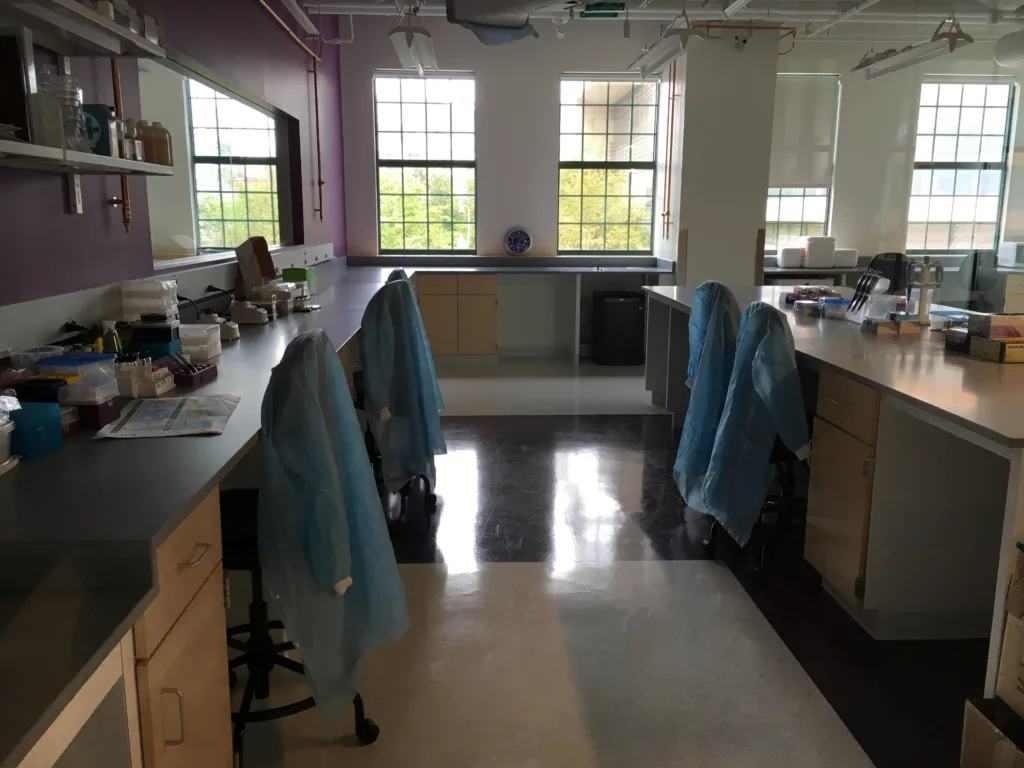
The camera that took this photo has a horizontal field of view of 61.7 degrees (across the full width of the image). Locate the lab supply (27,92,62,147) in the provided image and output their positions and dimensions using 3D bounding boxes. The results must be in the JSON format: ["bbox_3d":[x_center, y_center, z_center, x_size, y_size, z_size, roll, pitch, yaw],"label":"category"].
[{"bbox_3d":[-1.211,-0.661,2.151,0.100,0.130,0.130,0,11,-3],"label":"lab supply"}]

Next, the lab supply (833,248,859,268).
[{"bbox_3d":[3.324,-1.267,8.699,0.250,0.200,0.210,0,11,-3],"label":"lab supply"}]

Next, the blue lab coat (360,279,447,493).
[{"bbox_3d":[-0.522,-0.001,4.136,0.380,1.000,0.440,0,11,-3],"label":"blue lab coat"}]

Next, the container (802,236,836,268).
[{"bbox_3d":[3.258,-1.384,9.109,0.285,0.310,0.260,0,11,-3],"label":"container"}]

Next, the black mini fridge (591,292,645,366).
[{"bbox_3d":[1.084,-0.571,8.693,0.445,0.680,0.470,0,11,-3],"label":"black mini fridge"}]

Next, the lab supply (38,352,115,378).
[{"bbox_3d":[-1.097,-0.040,2.178,0.125,0.058,0.120,-2,11,-10],"label":"lab supply"}]

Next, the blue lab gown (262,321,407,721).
[{"bbox_3d":[-0.472,0.359,2.334,0.360,1.030,0.460,0,11,-3],"label":"blue lab gown"}]

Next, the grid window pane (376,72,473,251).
[{"bbox_3d":[-0.907,-2.316,9.145,1.057,1.852,0.120,0,11,-3],"label":"grid window pane"}]

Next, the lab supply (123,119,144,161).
[{"bbox_3d":[-1.128,-0.721,2.558,0.058,0.130,0.058,-7,13,-32],"label":"lab supply"}]

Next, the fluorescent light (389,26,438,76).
[{"bbox_3d":[-0.666,-2.293,5.989,0.260,0.135,1.250,0,11,-3],"label":"fluorescent light"}]

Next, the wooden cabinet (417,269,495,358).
[{"bbox_3d":[-0.548,-0.729,8.695,0.770,0.820,0.600,0,11,-3],"label":"wooden cabinet"}]

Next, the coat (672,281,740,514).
[{"bbox_3d":[0.949,0.043,3.947,0.370,1.020,0.440,0,11,-3],"label":"coat"}]

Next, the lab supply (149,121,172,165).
[{"bbox_3d":[-1.223,-0.830,2.964,0.070,0.152,0.075,0,11,-3],"label":"lab supply"}]

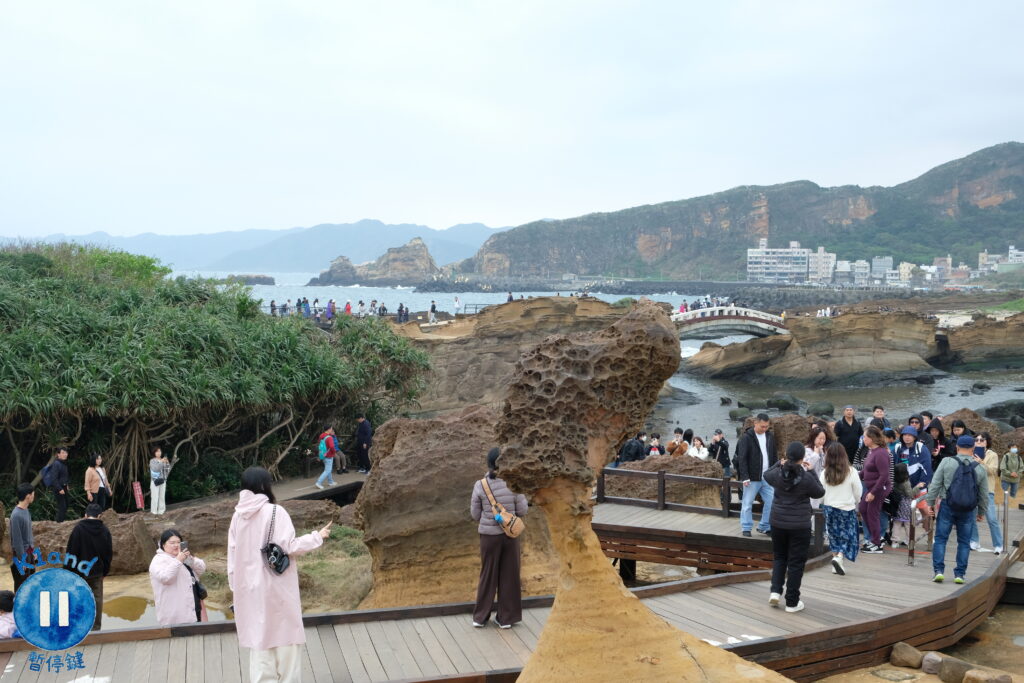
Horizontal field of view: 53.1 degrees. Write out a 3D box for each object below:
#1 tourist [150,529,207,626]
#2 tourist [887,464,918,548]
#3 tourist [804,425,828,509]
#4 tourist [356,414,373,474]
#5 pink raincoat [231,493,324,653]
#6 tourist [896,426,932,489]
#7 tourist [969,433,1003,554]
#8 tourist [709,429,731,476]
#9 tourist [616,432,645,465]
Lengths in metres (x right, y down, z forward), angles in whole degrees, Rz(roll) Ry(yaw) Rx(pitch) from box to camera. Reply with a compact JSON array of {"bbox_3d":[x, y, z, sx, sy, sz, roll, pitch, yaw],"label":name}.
[{"bbox_3d":[-3.029,2.491,9.355,0.520,1.580,0.560,3,5,37],"label":"tourist"},{"bbox_3d":[5.046,2.134,13.238,0.360,1.100,0.380,3,5,37],"label":"tourist"},{"bbox_3d":[4.188,1.980,14.156,0.480,1.610,0.380,0,4,-6],"label":"tourist"},{"bbox_3d":[-4.164,2.896,28.913,0.400,1.710,0.500,-1,4,-12],"label":"tourist"},{"bbox_3d":[-1.794,1.688,7.735,0.570,1.140,0.440,1,4,19],"label":"pink raincoat"},{"bbox_3d":[5.620,2.005,14.357,0.540,1.640,0.420,2,5,29],"label":"tourist"},{"bbox_3d":[6.353,2.024,13.741,0.550,1.620,0.480,3,5,33],"label":"tourist"},{"bbox_3d":[4.174,2.618,20.659,0.480,1.700,0.500,-3,5,-41],"label":"tourist"},{"bbox_3d":[2.352,2.570,20.552,0.650,1.500,0.500,1,4,17],"label":"tourist"}]

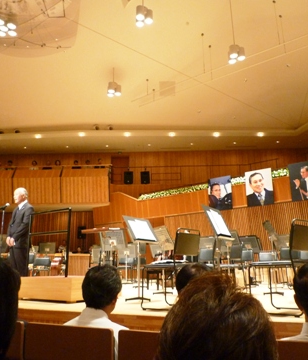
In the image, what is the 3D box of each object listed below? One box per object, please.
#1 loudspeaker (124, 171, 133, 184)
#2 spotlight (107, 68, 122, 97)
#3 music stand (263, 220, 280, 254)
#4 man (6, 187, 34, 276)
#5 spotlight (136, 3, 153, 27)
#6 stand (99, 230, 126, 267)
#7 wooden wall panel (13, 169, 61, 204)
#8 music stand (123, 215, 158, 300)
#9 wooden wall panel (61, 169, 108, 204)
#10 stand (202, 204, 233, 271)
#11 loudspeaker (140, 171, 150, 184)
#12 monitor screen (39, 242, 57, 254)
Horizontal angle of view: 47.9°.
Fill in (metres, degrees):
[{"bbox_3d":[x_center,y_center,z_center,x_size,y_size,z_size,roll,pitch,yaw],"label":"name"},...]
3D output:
[{"bbox_3d":[-1.273,-0.082,17.542,0.420,0.630,0.400,0,-14,-2],"label":"loudspeaker"},{"bbox_3d":[-1.205,-3.041,10.609,0.420,0.870,0.420,-1,-14,0],"label":"spotlight"},{"bbox_3d":[1.863,1.195,5.480,0.400,1.130,0.480,0,-15,-6],"label":"music stand"},{"bbox_3d":[-2.048,0.936,5.289,0.330,1.690,0.480,10,-18,-37],"label":"man"},{"bbox_3d":[-0.305,-5.375,11.384,0.560,0.440,0.580,-1,-14,0],"label":"spotlight"},{"bbox_3d":[-0.745,1.452,6.275,0.490,1.130,0.420,-10,-17,30],"label":"stand"},{"bbox_3d":[-4.421,0.227,13.100,1.800,1.360,0.420,-1,-14,0],"label":"wooden wall panel"},{"bbox_3d":[-0.197,1.028,4.743,0.420,1.140,0.520,-10,-17,34],"label":"music stand"},{"bbox_3d":[-3.223,0.274,16.451,2.200,1.830,0.420,-1,-14,0],"label":"wooden wall panel"},{"bbox_3d":[0.735,0.850,4.062,0.420,1.130,0.520,-9,-16,30],"label":"stand"},{"bbox_3d":[-0.432,-0.082,17.539,0.420,0.630,0.400,1,-14,-8],"label":"loudspeaker"},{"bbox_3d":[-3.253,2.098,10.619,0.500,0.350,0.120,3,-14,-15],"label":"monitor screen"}]

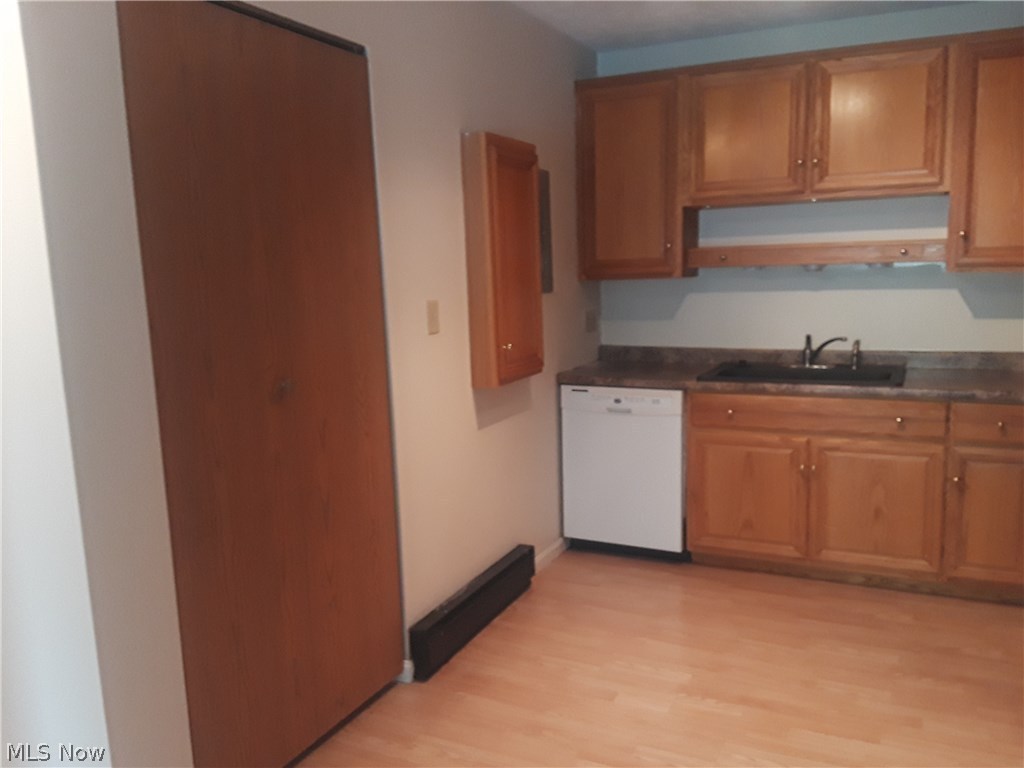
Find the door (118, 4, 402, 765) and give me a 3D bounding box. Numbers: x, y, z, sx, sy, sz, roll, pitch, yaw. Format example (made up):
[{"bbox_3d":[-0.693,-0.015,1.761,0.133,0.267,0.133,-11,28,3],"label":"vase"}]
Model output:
[{"bbox_3d":[-0.641,0.074,2.333,0.035,2.055,0.923,2,9,26],"label":"door"}]

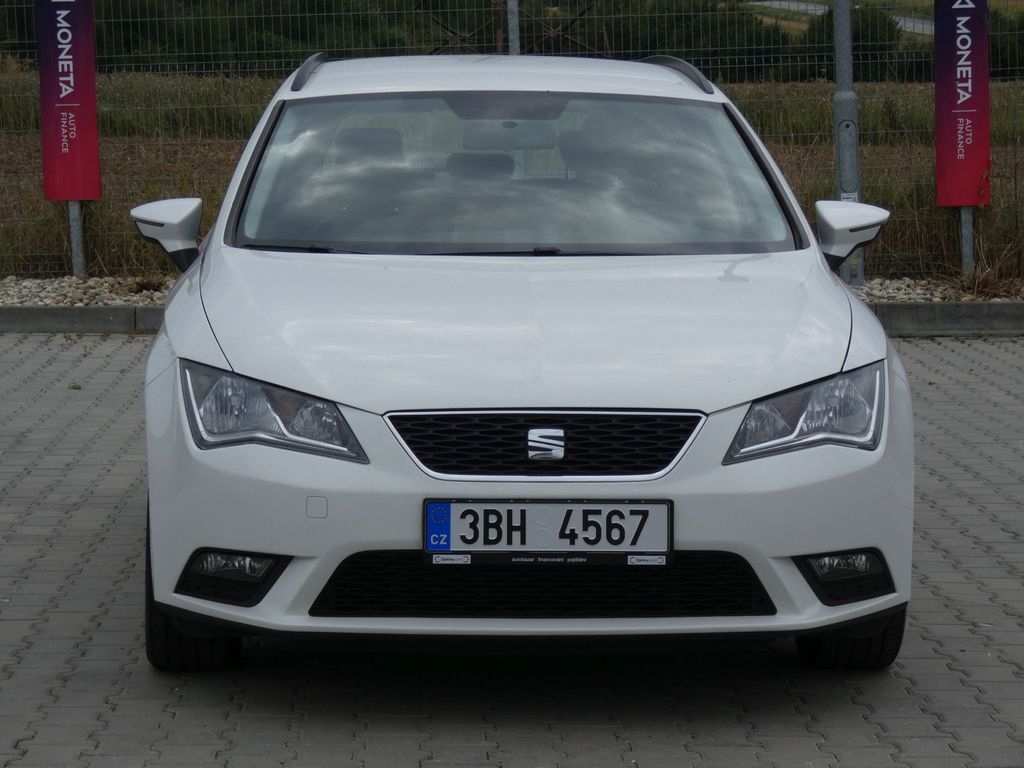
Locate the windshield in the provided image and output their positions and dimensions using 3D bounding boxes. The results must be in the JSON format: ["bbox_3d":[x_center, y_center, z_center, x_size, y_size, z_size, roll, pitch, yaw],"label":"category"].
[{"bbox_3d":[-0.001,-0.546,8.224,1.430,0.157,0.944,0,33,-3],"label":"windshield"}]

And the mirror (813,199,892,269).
[{"bbox_3d":[0.893,-0.383,8.275,0.200,0.185,0.175,0,6,-3],"label":"mirror"}]

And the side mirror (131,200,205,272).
[{"bbox_3d":[-0.895,-0.387,8.191,0.200,0.185,0.175,0,6,-3],"label":"side mirror"}]

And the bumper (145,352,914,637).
[{"bbox_3d":[0.064,0.237,6.999,1.790,0.540,0.590,0,6,-3],"label":"bumper"}]

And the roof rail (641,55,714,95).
[{"bbox_3d":[0.480,-0.948,9.675,0.070,0.110,1.850,0,6,-3],"label":"roof rail"}]

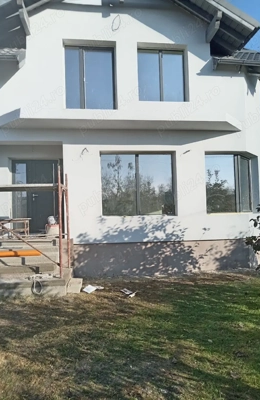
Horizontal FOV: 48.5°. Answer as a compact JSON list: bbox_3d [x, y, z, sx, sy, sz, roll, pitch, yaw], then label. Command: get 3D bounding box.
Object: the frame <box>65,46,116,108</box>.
[{"bbox_3d":[-1.069,-3.330,7.962,1.401,1.857,0.140,-1,-3,-6],"label":"frame"}]

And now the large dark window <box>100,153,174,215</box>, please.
[{"bbox_3d":[0.232,-0.422,7.923,2.020,1.714,0.140,-1,-3,-6],"label":"large dark window"}]

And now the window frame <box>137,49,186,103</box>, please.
[{"bbox_3d":[0.896,-3.475,8.180,1.395,1.616,0.140,-1,-3,-6],"label":"window frame"}]

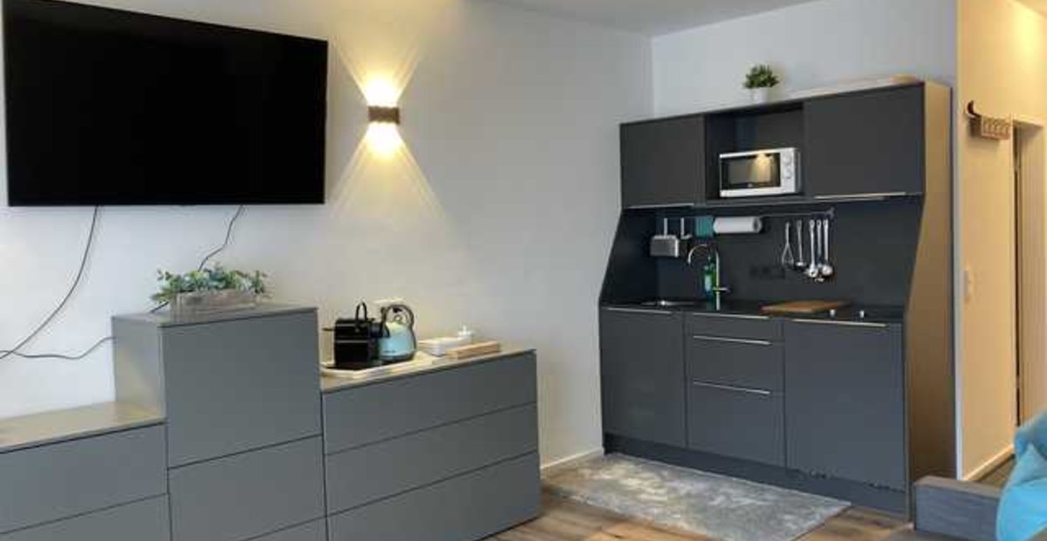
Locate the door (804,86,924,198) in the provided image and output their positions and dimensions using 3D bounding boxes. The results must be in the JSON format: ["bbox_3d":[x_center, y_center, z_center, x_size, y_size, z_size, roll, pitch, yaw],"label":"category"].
[{"bbox_3d":[1.660,-0.609,4.156,0.022,0.493,0.580,-5,4,-45],"label":"door"}]

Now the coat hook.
[{"bbox_3d":[2.468,-0.785,4.486,0.550,0.180,0.075,-5,4,-45],"label":"coat hook"}]

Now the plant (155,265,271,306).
[{"bbox_3d":[-1.200,0.057,3.248,0.170,0.144,0.390,1,4,45],"label":"plant"}]

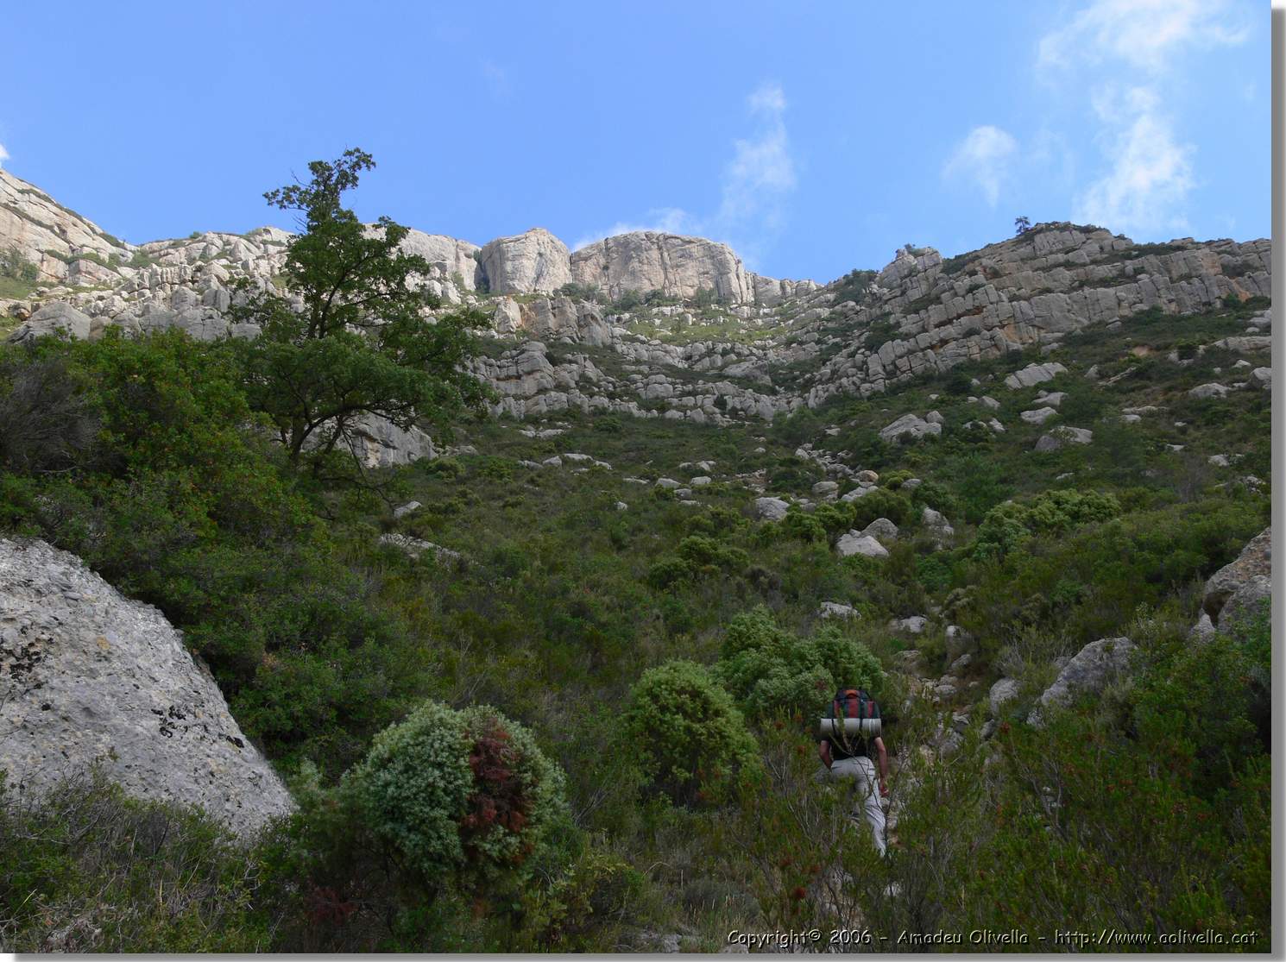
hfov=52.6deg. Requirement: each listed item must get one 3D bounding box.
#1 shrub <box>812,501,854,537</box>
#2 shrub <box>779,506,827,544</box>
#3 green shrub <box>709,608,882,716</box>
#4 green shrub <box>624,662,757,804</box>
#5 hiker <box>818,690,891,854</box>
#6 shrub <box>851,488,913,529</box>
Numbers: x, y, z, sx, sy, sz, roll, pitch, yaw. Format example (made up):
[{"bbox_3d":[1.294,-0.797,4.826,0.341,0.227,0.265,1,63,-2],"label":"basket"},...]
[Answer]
[{"bbox_3d":[5.616,1.115,38.500,1.256,1.046,1.256,0,-16,0],"label":"shrub"},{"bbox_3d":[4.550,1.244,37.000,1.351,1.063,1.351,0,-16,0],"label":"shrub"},{"bbox_3d":[2.091,2.464,17.500,2.284,1.494,1.827,0,-16,0],"label":"green shrub"},{"bbox_3d":[0.480,2.694,13.800,1.458,1.547,1.385,0,-16,0],"label":"green shrub"},{"bbox_3d":[1.990,2.745,12.300,0.660,1.576,0.800,-2,-16,7],"label":"hiker"},{"bbox_3d":[7.494,0.869,41.000,1.943,1.305,1.748,0,-16,0],"label":"shrub"}]

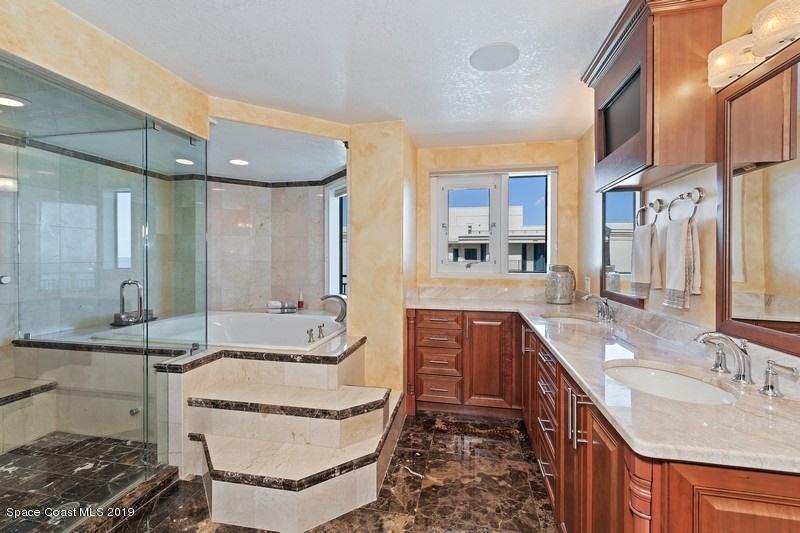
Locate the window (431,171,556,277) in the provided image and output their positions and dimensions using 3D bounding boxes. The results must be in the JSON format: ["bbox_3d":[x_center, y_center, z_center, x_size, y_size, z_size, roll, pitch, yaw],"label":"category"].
[{"bbox_3d":[0.866,-0.388,3.163,1.143,0.998,0.100,0,1,13],"label":"window"}]

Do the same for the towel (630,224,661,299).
[{"bbox_3d":[1.212,-0.022,1.646,0.081,0.356,0.160,0,1,13],"label":"towel"}]

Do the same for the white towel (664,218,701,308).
[{"bbox_3d":[1.150,-0.011,1.360,0.078,0.365,0.165,0,1,13],"label":"white towel"}]

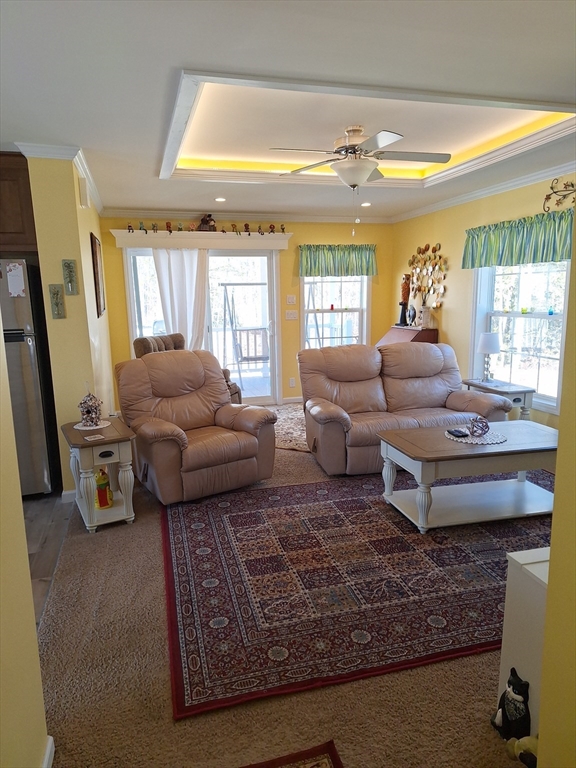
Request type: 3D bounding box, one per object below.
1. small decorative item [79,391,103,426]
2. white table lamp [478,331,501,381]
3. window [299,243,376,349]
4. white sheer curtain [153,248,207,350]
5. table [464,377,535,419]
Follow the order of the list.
[{"bbox_3d":[-1.423,0.171,3.687,0.160,0.235,0.145,-2,10,-5],"label":"small decorative item"},{"bbox_3d":[1.913,-0.247,4.835,0.210,0.464,0.210,-4,11,-15],"label":"white table lamp"},{"bbox_3d":[0.662,-0.992,6.793,1.050,1.650,0.130,-4,11,-16],"label":"window"},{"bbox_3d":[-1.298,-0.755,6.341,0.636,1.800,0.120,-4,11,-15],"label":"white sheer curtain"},{"bbox_3d":[1.934,0.301,4.794,0.350,0.600,0.650,-4,11,-17],"label":"table"}]

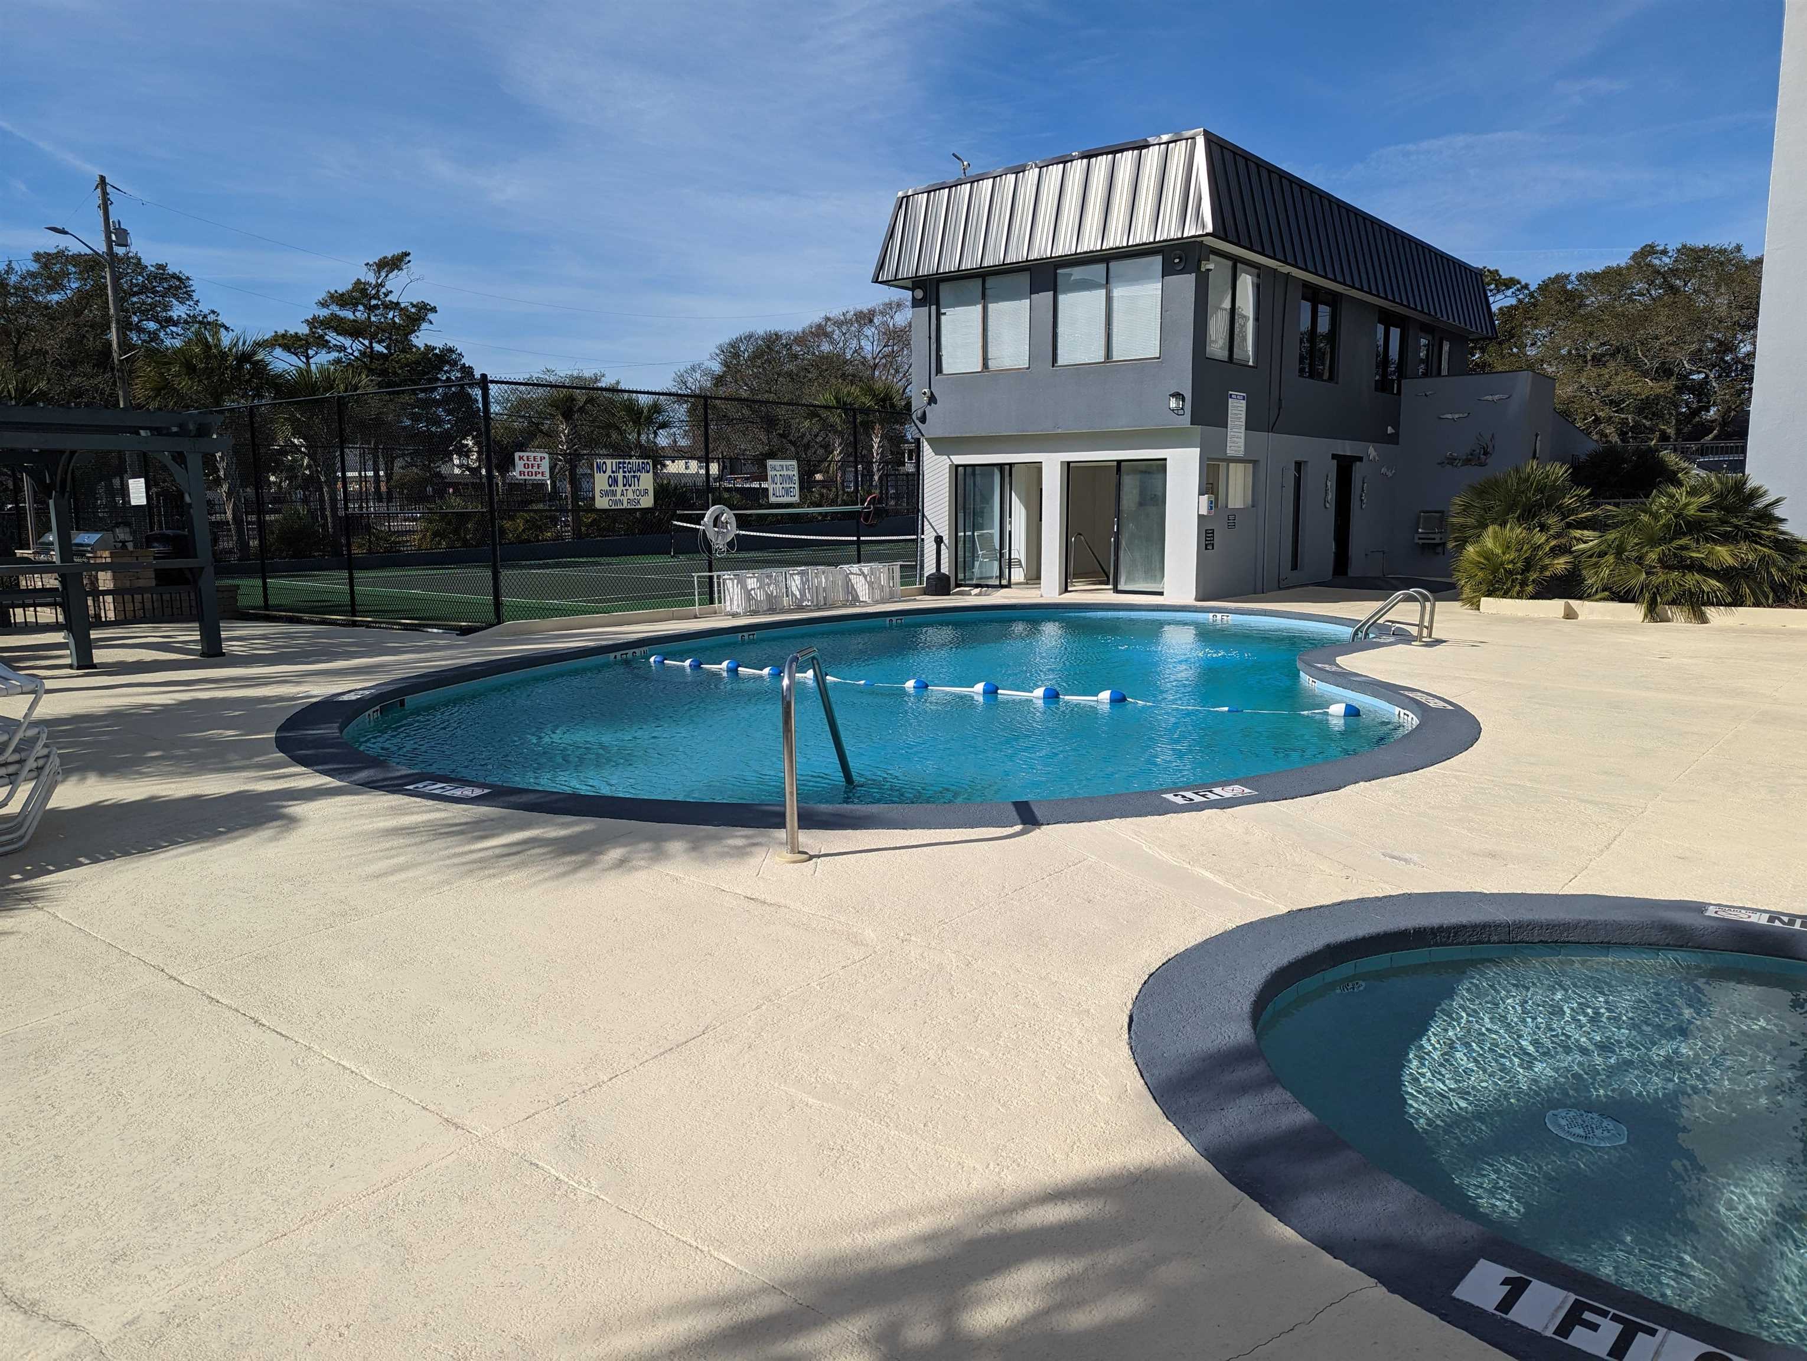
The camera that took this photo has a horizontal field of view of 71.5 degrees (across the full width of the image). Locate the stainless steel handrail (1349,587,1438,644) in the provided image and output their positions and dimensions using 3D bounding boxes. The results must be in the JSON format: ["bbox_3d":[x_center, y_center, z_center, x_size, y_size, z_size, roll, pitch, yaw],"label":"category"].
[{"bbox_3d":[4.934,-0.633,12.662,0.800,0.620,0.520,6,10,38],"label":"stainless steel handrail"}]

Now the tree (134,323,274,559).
[{"bbox_3d":[-15.304,-5.290,27.791,3.200,5.150,3.200,-1,8,0],"label":"tree"}]

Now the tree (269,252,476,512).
[{"bbox_3d":[-22.341,-12.702,53.709,8.920,10.860,8.470,-1,8,0],"label":"tree"}]

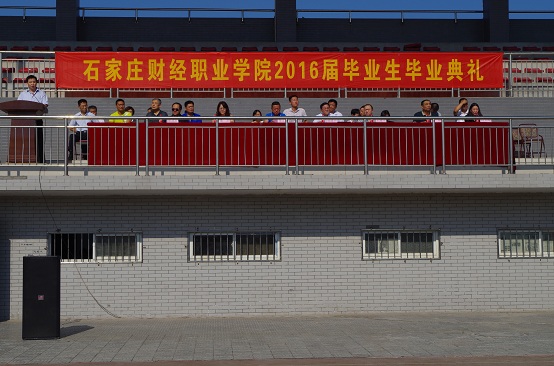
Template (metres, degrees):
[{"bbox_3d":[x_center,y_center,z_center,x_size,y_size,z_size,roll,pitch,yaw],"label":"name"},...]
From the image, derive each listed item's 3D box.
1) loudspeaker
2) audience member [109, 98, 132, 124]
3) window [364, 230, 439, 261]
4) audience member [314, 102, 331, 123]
[{"bbox_3d":[-3.538,1.727,13.896,0.545,1.220,0.500,0,-4,-9],"label":"loudspeaker"},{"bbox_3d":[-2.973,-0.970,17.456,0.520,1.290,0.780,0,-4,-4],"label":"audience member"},{"bbox_3d":[2.357,1.177,17.399,1.508,0.573,0.100,0,-3,-4],"label":"window"},{"bbox_3d":[0.947,-0.915,17.473,0.500,1.270,0.760,0,-4,-4],"label":"audience member"}]

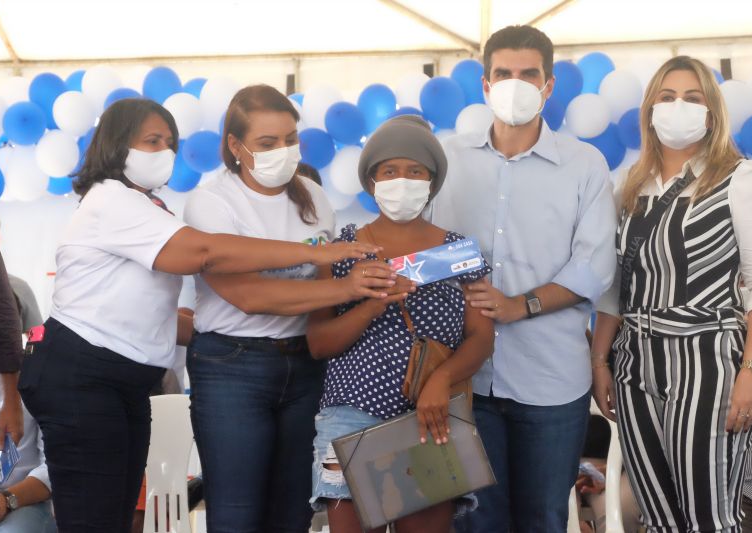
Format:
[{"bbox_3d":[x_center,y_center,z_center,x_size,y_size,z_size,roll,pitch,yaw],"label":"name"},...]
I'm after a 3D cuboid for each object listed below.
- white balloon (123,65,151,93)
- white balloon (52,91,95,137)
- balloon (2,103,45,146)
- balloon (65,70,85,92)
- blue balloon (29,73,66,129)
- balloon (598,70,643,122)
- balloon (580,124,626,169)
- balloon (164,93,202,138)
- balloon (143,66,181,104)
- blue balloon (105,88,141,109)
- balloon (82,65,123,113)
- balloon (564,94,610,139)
[{"bbox_3d":[-1.070,-0.787,7.411,0.187,0.213,0.187,0,-4,0],"label":"white balloon"},{"bbox_3d":[-1.400,-0.712,7.750,0.205,0.214,0.230,-1,-3,0],"label":"white balloon"},{"bbox_3d":[-1.622,-0.656,7.700,0.203,0.203,0.230,-1,-3,0],"label":"balloon"},{"bbox_3d":[-1.298,-0.773,7.447,0.188,0.206,0.197,0,-4,0],"label":"balloon"},{"bbox_3d":[-1.563,-0.787,7.950,0.186,0.277,0.200,-1,-3,0],"label":"blue balloon"},{"bbox_3d":[1.123,-0.780,7.650,0.197,0.239,0.215,-1,-3,0],"label":"balloon"},{"bbox_3d":[0.958,-0.510,7.019,0.194,0.211,0.203,0,-4,0],"label":"balloon"},{"bbox_3d":[-0.825,-0.648,7.176,0.183,0.198,0.201,0,-4,0],"label":"balloon"},{"bbox_3d":[-0.934,-0.770,7.292,0.175,0.214,0.184,0,-4,0],"label":"balloon"},{"bbox_3d":[-1.185,-0.740,7.850,0.193,0.207,0.210,-1,-3,0],"label":"blue balloon"},{"bbox_3d":[-1.197,-0.773,7.295,0.182,0.219,0.191,0,-4,0],"label":"balloon"},{"bbox_3d":[0.880,-0.621,6.889,0.189,0.186,0.211,0,-4,0],"label":"balloon"}]

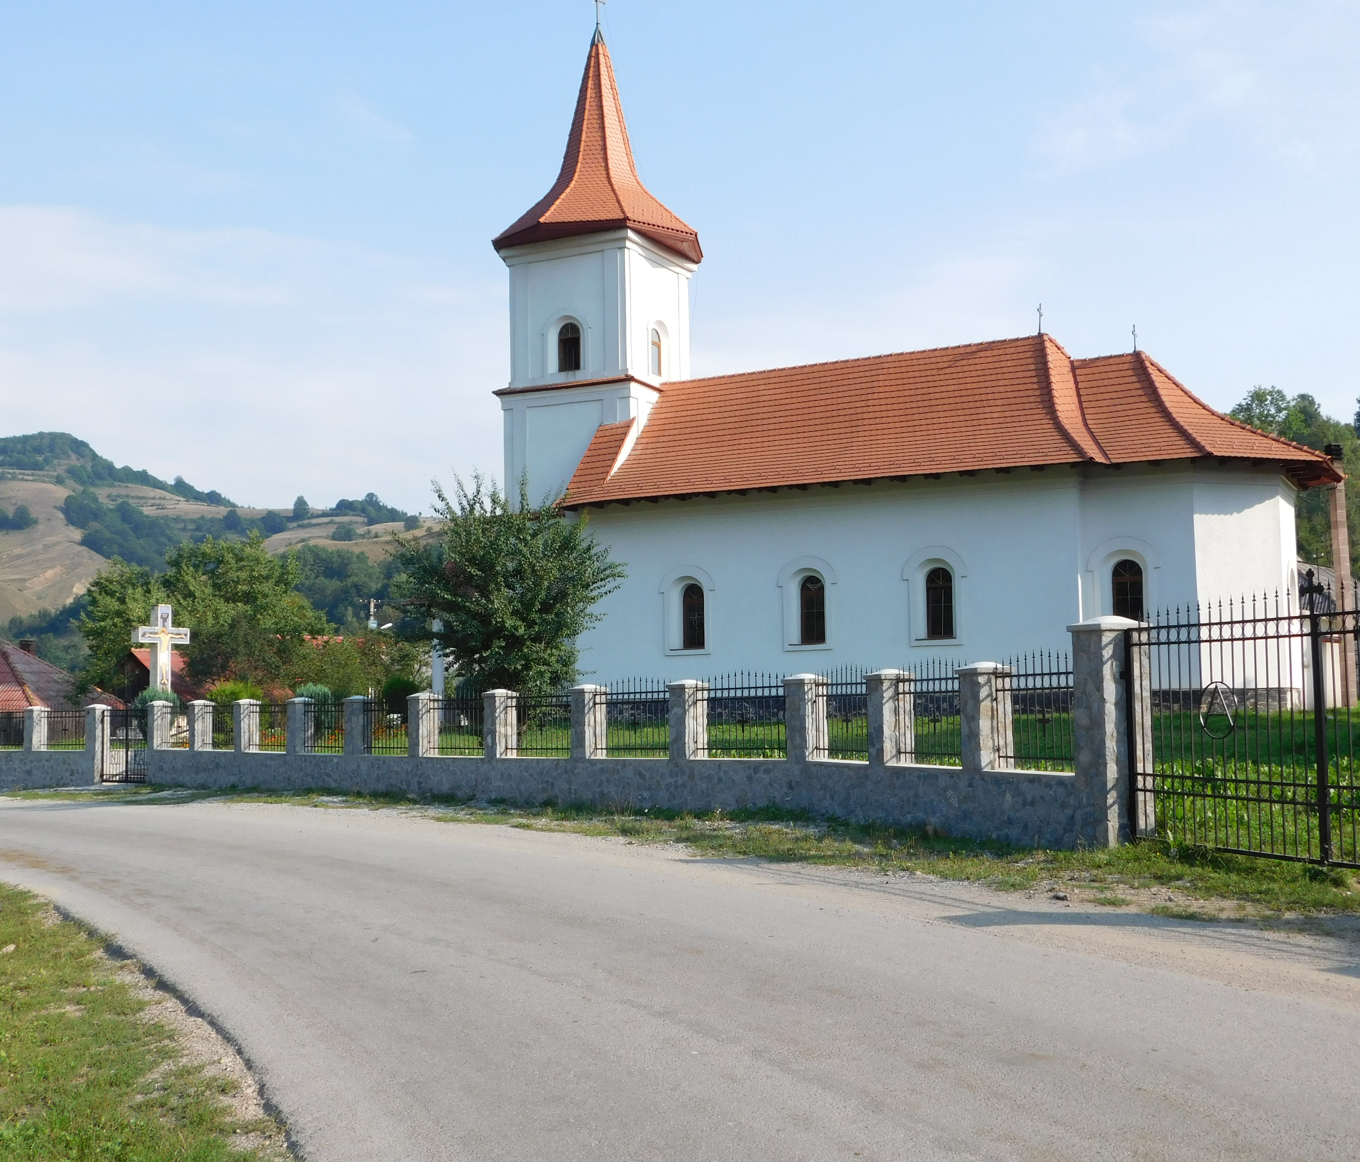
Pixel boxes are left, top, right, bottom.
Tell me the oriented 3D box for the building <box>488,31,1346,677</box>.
[{"bbox_3d":[5.253,-7.057,46.253,23.948,22.018,8.411,-3,-6,28],"label":"building"}]

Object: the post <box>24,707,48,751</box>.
[{"bbox_3d":[-16.628,3.822,41.602,0.448,1.165,0.448,-4,-7,35],"label":"post"}]

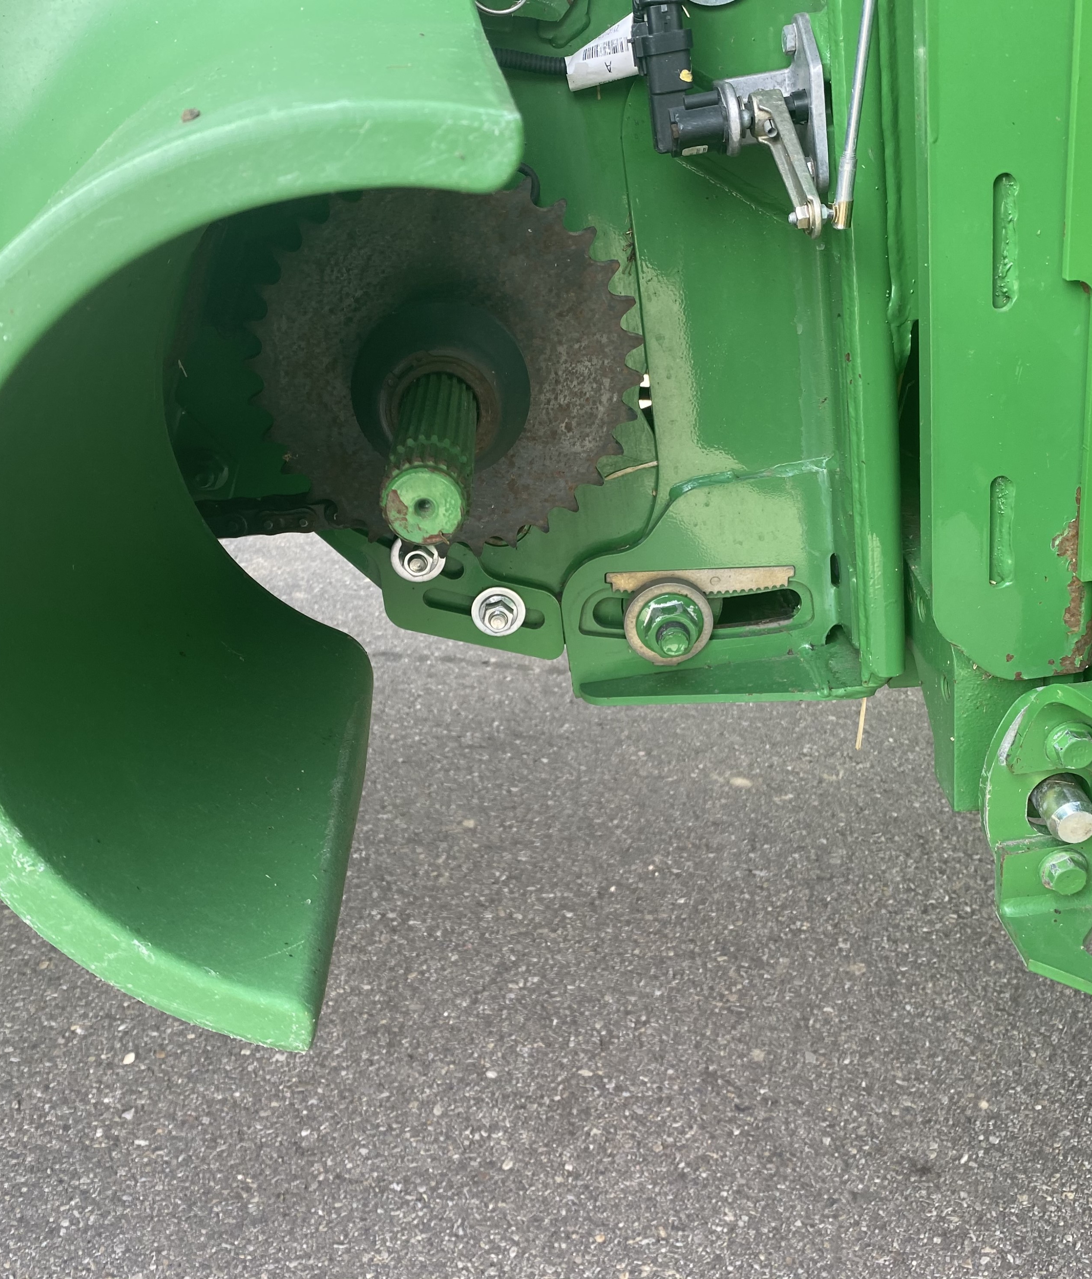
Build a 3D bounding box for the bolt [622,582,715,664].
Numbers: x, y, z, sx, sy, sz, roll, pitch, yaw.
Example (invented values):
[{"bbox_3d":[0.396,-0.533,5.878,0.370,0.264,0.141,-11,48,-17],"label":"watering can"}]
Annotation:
[{"bbox_3d":[0.079,-0.004,0.801,0.056,0.056,0.047,-1,26,-2],"label":"bolt"}]

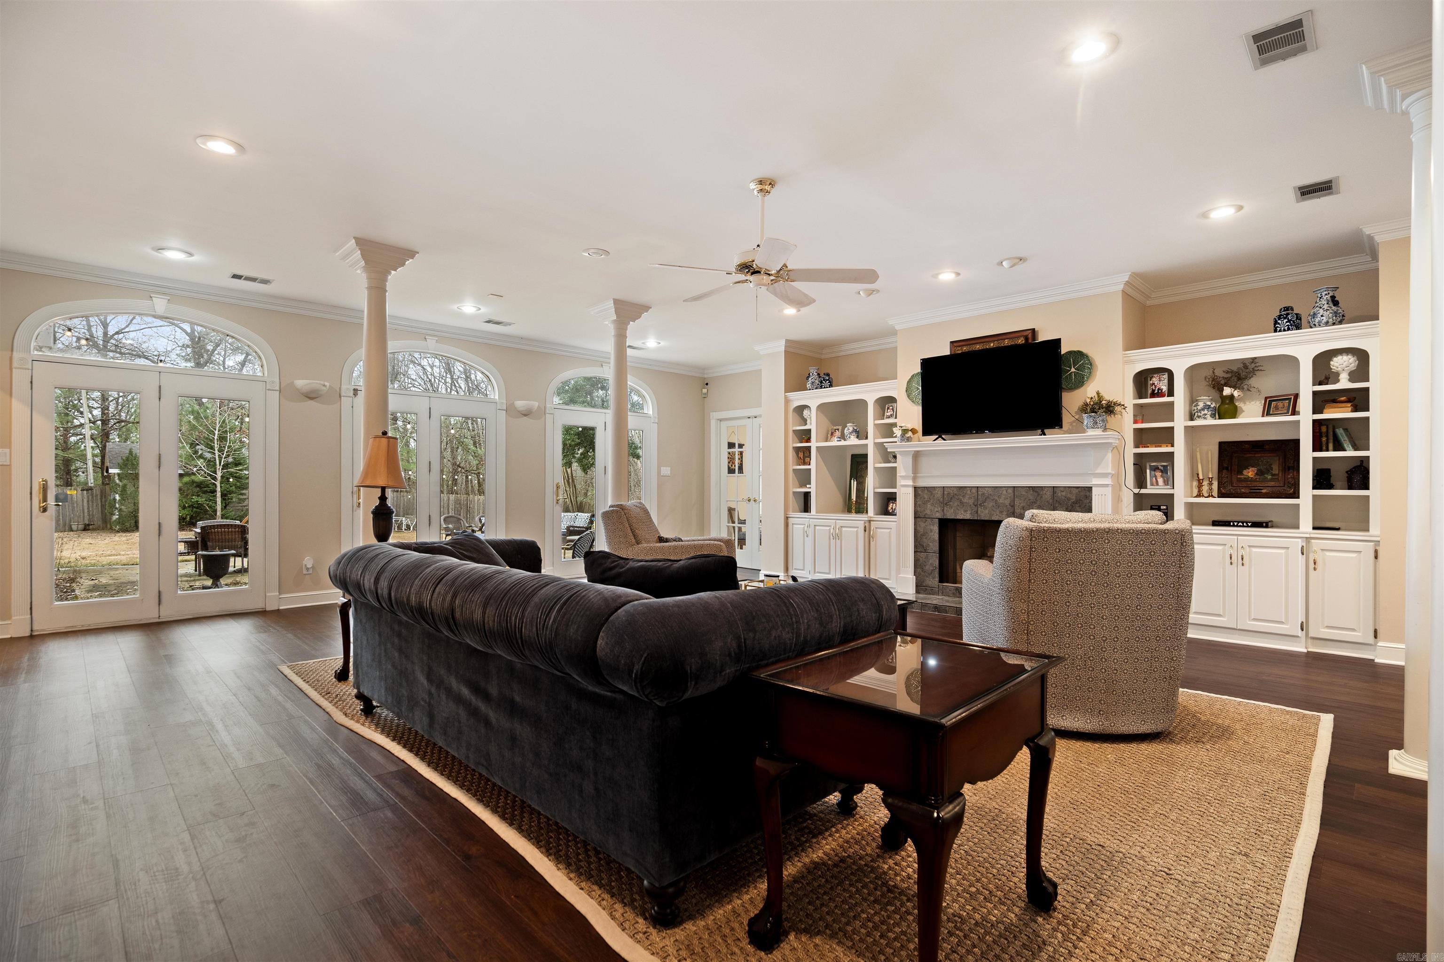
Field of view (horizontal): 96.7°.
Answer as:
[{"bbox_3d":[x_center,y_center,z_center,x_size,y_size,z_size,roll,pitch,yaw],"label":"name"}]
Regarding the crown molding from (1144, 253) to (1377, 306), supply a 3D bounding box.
[{"bbox_3d":[4.158,-1.575,5.053,0.090,0.112,1.420,0,0,-44],"label":"crown molding"}]

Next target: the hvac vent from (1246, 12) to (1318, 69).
[{"bbox_3d":[2.077,-1.622,2.381,0.295,0.020,0.182,0,0,-44],"label":"hvac vent"}]

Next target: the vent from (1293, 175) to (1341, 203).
[{"bbox_3d":[3.345,-1.628,3.605,0.185,0.020,0.290,0,0,45],"label":"vent"}]

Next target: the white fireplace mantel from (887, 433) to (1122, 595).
[{"bbox_3d":[2.410,0.392,5.730,2.030,1.480,0.220,0,0,45],"label":"white fireplace mantel"}]

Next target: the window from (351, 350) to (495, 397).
[{"bbox_3d":[-3.050,-1.129,6.670,0.080,0.420,1.440,0,0,45],"label":"window"}]

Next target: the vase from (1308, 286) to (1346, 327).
[{"bbox_3d":[4.179,-1.188,4.439,0.200,0.310,0.200,0,0,45],"label":"vase"}]

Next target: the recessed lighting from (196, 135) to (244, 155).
[{"bbox_3d":[-2.477,-1.649,3.172,0.200,0.025,0.200,0,0,45],"label":"recessed lighting"}]

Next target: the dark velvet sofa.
[{"bbox_3d":[-0.640,0.716,2.647,2.450,0.820,1.060,0,0,45],"label":"dark velvet sofa"}]

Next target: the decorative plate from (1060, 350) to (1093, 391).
[{"bbox_3d":[2.914,-0.918,5.351,0.330,0.330,0.040,0,0,45],"label":"decorative plate"}]

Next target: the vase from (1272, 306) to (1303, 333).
[{"bbox_3d":[4.013,-1.137,4.552,0.155,0.210,0.155,0,0,-44],"label":"vase"}]

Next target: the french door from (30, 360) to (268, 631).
[{"bbox_3d":[-4.557,0.130,5.207,1.420,2.020,0.070,0,0,-44],"label":"french door"}]

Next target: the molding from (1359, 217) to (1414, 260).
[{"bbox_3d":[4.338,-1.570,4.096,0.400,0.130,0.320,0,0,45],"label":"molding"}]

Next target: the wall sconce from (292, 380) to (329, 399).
[{"bbox_3d":[-3.747,-0.823,5.879,0.290,0.160,0.140,0,0,-44],"label":"wall sconce"}]

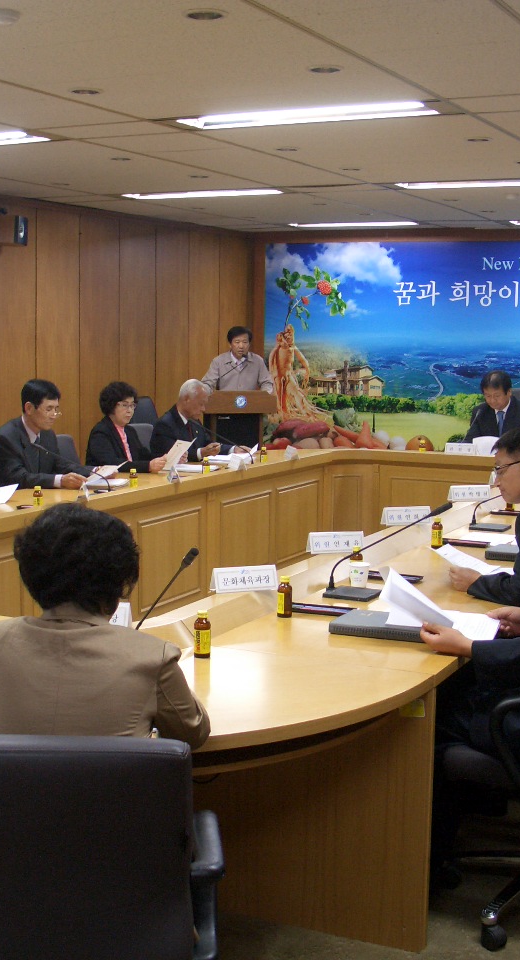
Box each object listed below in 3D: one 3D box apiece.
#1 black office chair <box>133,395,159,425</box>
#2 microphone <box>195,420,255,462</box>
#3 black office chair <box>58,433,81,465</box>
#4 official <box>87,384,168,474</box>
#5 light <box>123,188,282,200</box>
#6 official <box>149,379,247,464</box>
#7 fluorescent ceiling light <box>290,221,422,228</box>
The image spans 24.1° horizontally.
[{"bbox_3d":[-0.755,-0.184,10.041,0.680,1.000,0.620,5,8,27],"label":"black office chair"},{"bbox_3d":[-0.207,-0.234,7.593,0.420,0.290,0.140,5,8,27],"label":"microphone"},{"bbox_3d":[-1.095,0.220,6.891,0.680,0.970,0.620,6,9,33],"label":"black office chair"},{"bbox_3d":[-0.738,0.041,7.273,0.760,1.240,0.530,7,10,38],"label":"official"},{"bbox_3d":[-0.424,-2.109,8.996,1.270,0.090,0.300,5,8,27],"label":"light"},{"bbox_3d":[-0.419,-0.054,8.100,0.800,1.250,0.540,5,8,30],"label":"official"},{"bbox_3d":[0.871,-2.385,11.370,1.270,0.090,0.300,5,8,27],"label":"fluorescent ceiling light"}]

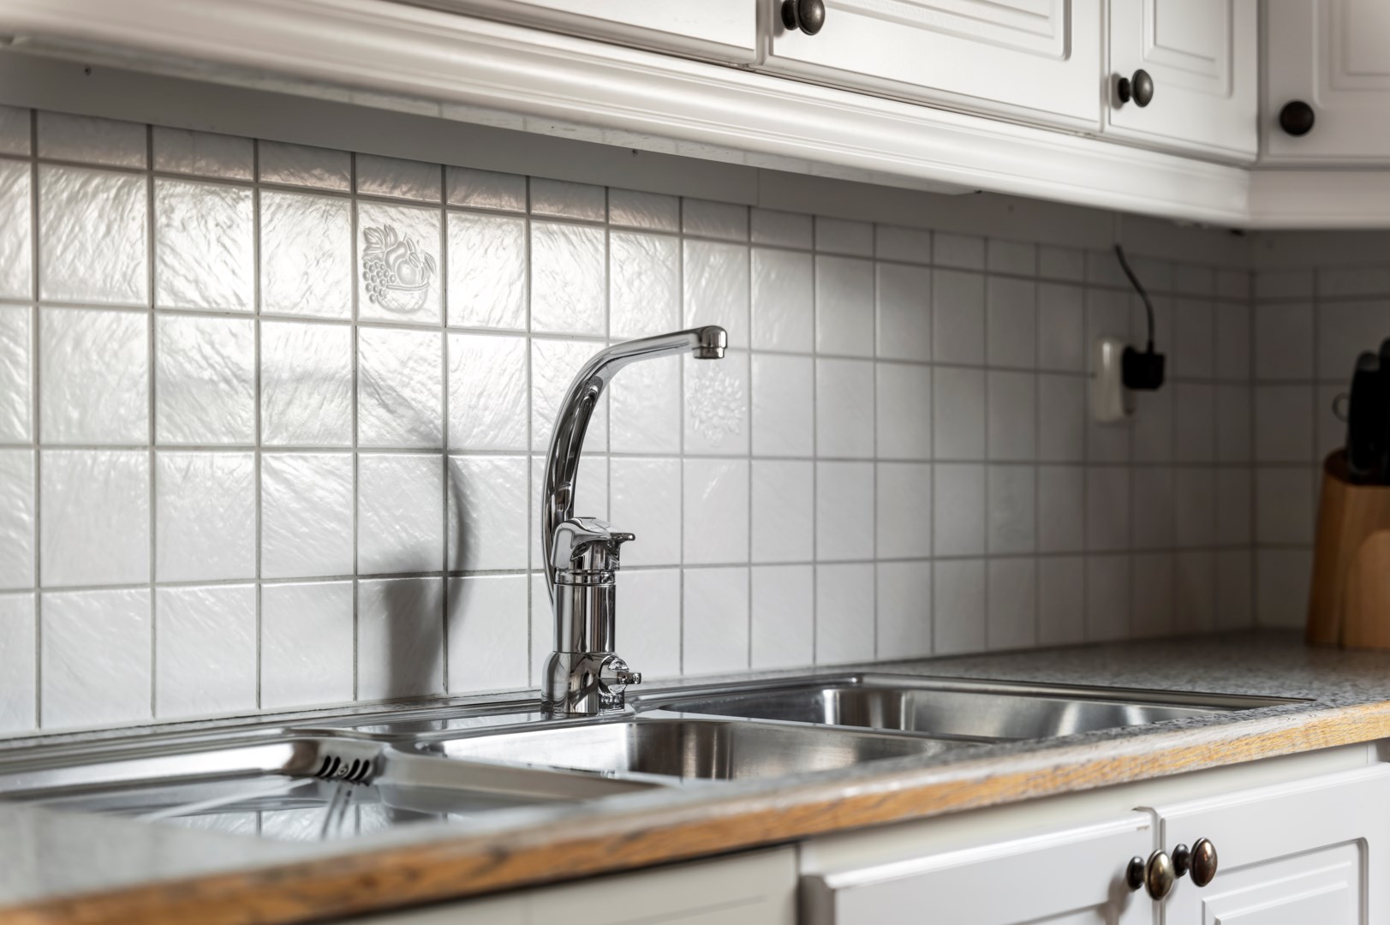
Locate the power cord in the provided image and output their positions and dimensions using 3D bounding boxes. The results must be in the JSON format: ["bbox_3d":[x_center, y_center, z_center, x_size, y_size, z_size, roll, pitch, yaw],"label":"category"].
[{"bbox_3d":[0.502,-0.168,2.838,0.064,0.171,0.042,-1,-1,41],"label":"power cord"}]

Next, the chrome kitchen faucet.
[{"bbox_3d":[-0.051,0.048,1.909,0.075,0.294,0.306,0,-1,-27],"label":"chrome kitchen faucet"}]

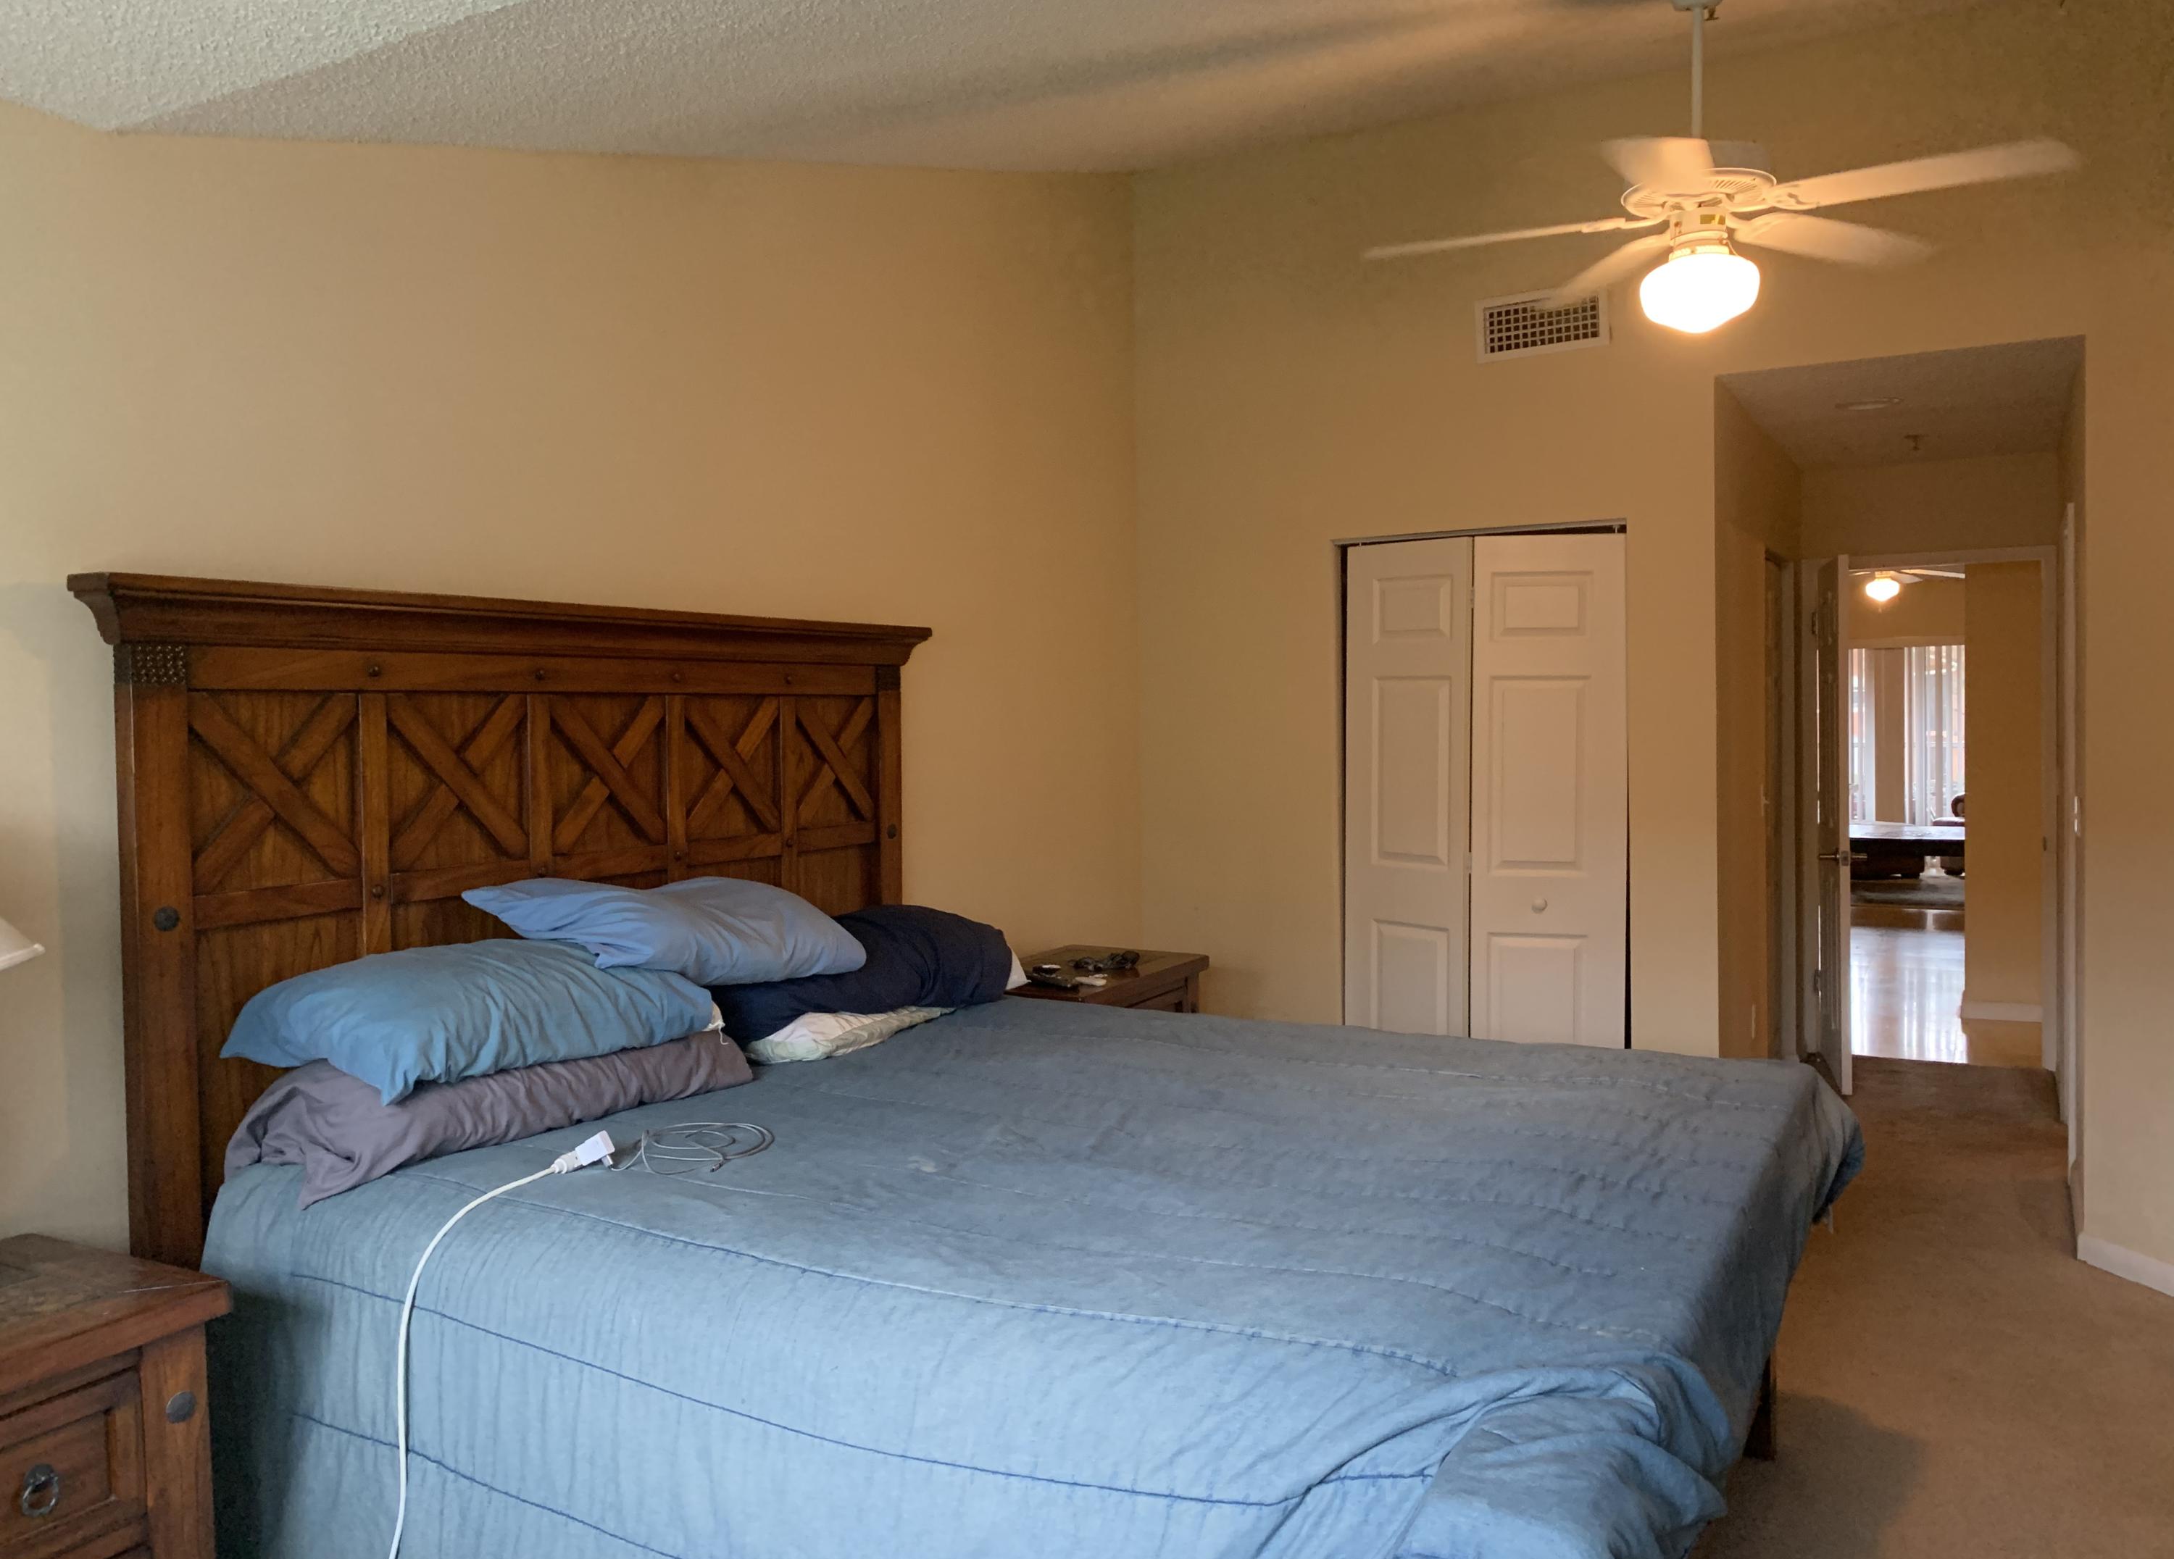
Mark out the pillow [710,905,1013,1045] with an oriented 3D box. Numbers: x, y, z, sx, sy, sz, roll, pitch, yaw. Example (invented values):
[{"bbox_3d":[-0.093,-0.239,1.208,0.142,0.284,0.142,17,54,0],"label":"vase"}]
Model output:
[{"bbox_3d":[-0.557,0.429,3.783,0.400,0.245,0.930,0,2,30],"label":"pillow"}]

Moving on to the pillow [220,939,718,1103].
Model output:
[{"bbox_3d":[-1.034,0.393,2.901,0.420,0.235,0.850,0,2,30],"label":"pillow"}]

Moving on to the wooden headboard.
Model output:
[{"bbox_3d":[-0.991,0.504,3.470,0.115,1.722,2.153,0,2,30],"label":"wooden headboard"}]

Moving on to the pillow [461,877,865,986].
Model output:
[{"bbox_3d":[-0.792,0.313,3.307,0.420,0.240,0.860,0,2,30],"label":"pillow"}]

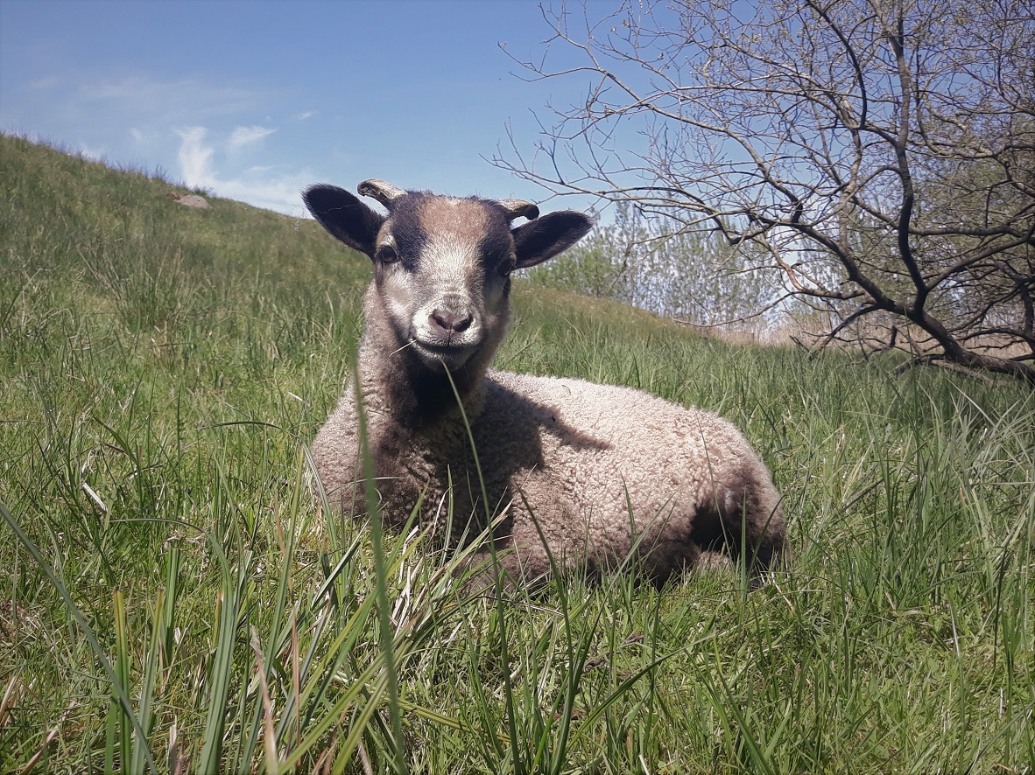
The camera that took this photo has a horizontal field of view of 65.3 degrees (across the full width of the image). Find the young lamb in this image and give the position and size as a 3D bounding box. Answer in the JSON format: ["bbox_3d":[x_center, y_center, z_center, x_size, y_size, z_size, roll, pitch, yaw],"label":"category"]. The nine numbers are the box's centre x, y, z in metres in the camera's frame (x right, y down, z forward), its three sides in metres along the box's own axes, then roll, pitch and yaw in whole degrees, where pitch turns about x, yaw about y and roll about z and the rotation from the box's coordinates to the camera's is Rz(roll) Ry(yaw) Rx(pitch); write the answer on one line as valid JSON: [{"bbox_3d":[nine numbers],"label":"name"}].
[{"bbox_3d":[0.075,0.010,1.050,0.620,0.460,0.310,-2,3,-37],"label":"young lamb"}]

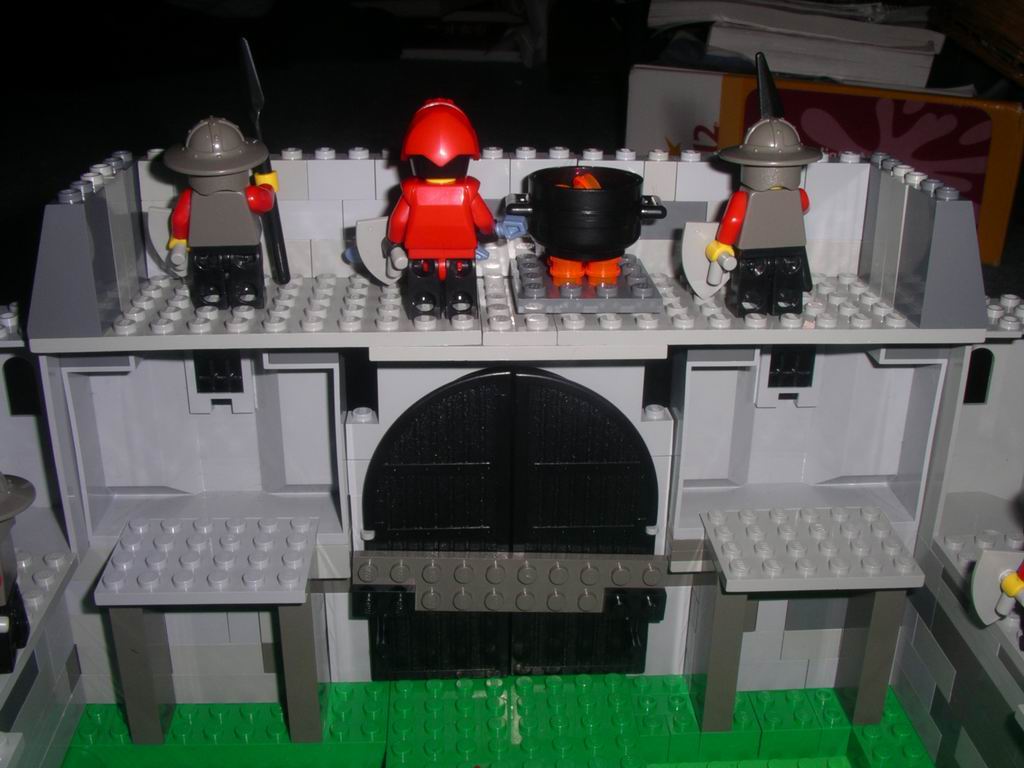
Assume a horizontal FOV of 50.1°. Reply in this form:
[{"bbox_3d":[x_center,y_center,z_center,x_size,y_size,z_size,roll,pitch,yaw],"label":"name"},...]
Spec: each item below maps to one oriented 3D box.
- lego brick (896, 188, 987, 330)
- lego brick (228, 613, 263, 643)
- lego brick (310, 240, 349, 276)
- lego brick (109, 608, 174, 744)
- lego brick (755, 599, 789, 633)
[{"bbox_3d":[0.095,-0.028,0.239,0.016,0.030,0.016,-1,23,-3],"label":"lego brick"},{"bbox_3d":[-0.068,0.060,0.280,0.008,0.011,0.008,-1,23,-3],"label":"lego brick"},{"bbox_3d":[-0.041,-0.033,0.270,0.016,0.011,0.008,-1,23,-3],"label":"lego brick"},{"bbox_3d":[-0.089,0.065,0.261,0.008,0.048,0.008,-1,22,-3],"label":"lego brick"},{"bbox_3d":[0.067,0.058,0.286,0.008,0.010,0.008,-1,22,-3],"label":"lego brick"}]

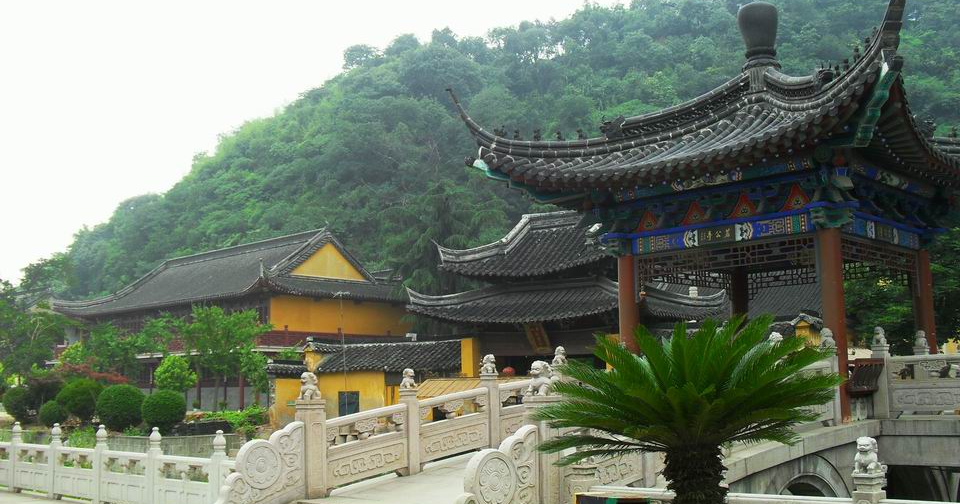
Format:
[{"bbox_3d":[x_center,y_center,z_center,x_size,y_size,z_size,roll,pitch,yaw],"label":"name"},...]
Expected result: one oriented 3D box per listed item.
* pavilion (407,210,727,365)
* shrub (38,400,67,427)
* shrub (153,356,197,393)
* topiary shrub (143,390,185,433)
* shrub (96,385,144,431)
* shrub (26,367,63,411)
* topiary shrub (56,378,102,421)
[{"bbox_3d":[4.242,2.875,44.465,10.910,9.980,10.200,-7,-10,34],"label":"pavilion"},{"bbox_3d":[-20.665,7.832,47.000,1.339,1.258,1.339,-1,-8,0],"label":"shrub"},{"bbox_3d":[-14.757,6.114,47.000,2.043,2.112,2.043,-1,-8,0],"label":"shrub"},{"bbox_3d":[-13.327,6.801,41.000,1.844,1.863,1.844,-1,-8,0],"label":"topiary shrub"},{"bbox_3d":[-16.146,7.003,43.500,2.195,2.042,2.195,-1,-8,0],"label":"shrub"},{"bbox_3d":[-22.883,7.383,51.000,1.937,2.472,1.937,-1,-8,0],"label":"shrub"},{"bbox_3d":[-20.425,7.561,49.500,2.276,2.174,2.276,-1,-8,0],"label":"topiary shrub"}]

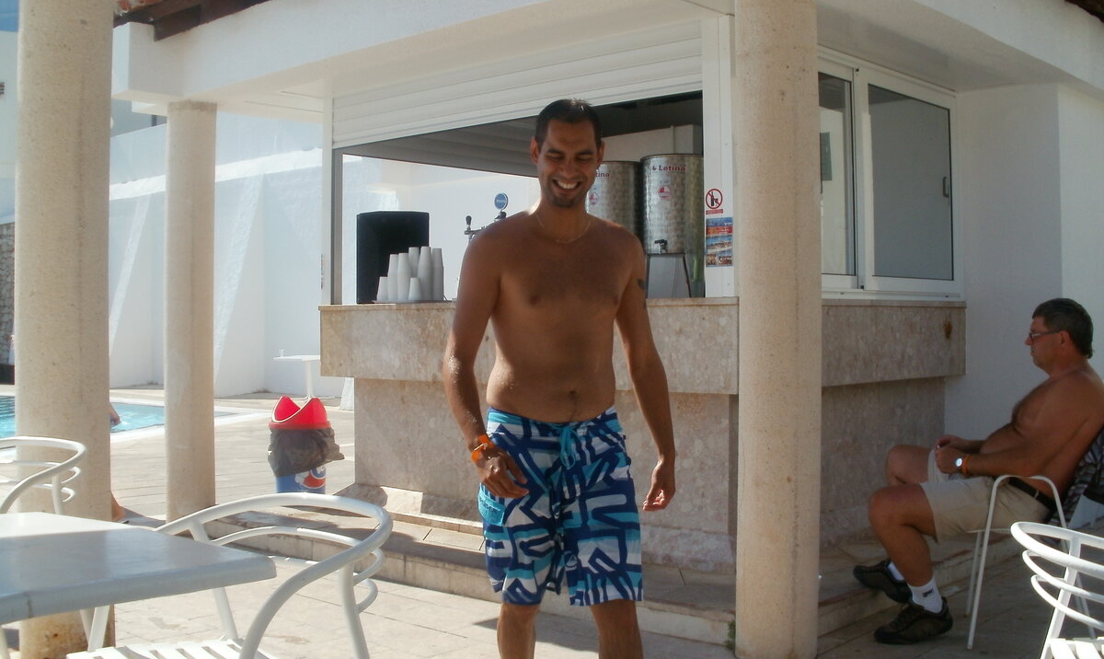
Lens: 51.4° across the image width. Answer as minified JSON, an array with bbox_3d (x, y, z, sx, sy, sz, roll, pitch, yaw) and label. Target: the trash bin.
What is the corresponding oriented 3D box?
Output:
[{"bbox_3d":[-1.677,0.800,7.802,0.460,0.700,0.440,0,0,0],"label":"trash bin"}]

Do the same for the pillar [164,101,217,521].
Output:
[{"bbox_3d":[-2.158,-0.082,6.880,0.295,2.470,0.295,0,0,42],"label":"pillar"}]

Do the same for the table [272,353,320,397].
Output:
[{"bbox_3d":[-3.946,0.776,18.802,0.900,0.690,0.850,0,0,42],"label":"table"}]

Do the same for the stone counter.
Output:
[{"bbox_3d":[0.480,0.441,6.491,2.830,1.170,2.280,0,0,42],"label":"stone counter"}]

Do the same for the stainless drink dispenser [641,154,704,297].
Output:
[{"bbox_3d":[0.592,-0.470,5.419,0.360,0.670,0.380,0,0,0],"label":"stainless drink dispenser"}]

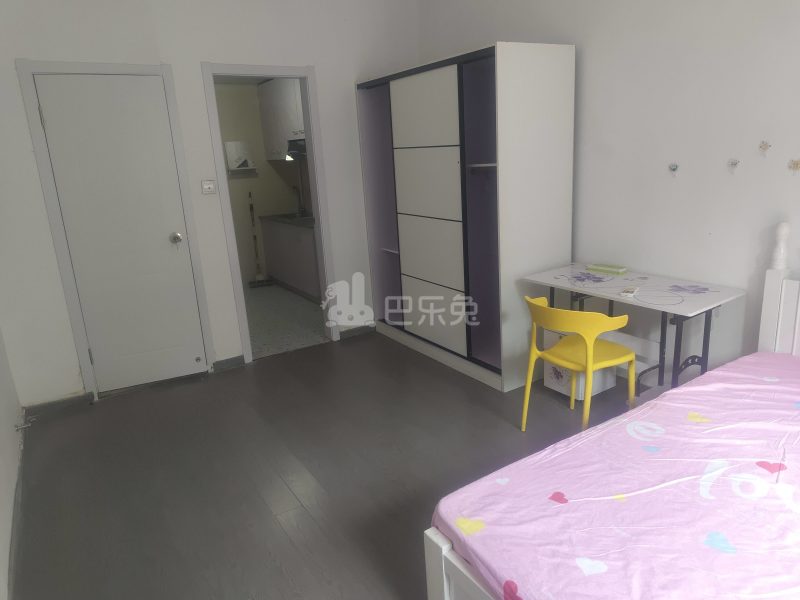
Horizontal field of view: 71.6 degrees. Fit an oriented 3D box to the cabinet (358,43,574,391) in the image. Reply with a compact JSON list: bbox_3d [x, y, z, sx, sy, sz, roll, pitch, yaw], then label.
[{"bbox_3d":[0.409,-0.598,3.973,0.600,2.000,1.590,-13,18,-30],"label":"cabinet"}]

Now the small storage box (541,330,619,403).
[{"bbox_3d":[1.122,0.351,3.449,0.328,0.399,0.288,-12,17,-29],"label":"small storage box"}]

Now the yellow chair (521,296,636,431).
[{"bbox_3d":[0.913,0.342,2.845,0.480,0.742,0.490,-13,17,-34],"label":"yellow chair"}]

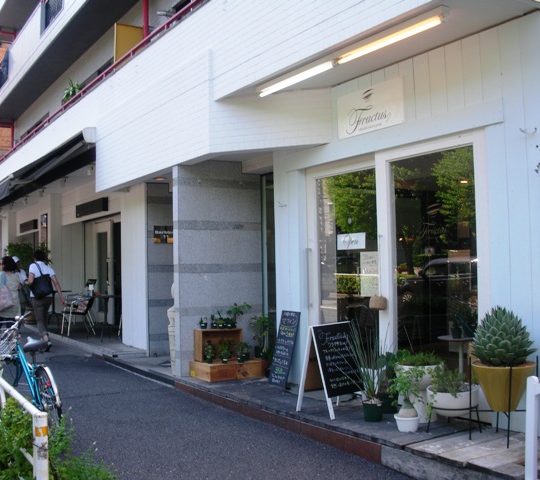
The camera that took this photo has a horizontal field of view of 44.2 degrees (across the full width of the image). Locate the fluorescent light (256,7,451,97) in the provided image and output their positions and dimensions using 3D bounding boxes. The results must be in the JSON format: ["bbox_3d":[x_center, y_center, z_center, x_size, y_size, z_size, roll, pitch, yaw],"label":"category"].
[{"bbox_3d":[0.514,-1.479,5.586,0.110,0.100,2.460,0,-3,-33],"label":"fluorescent light"}]

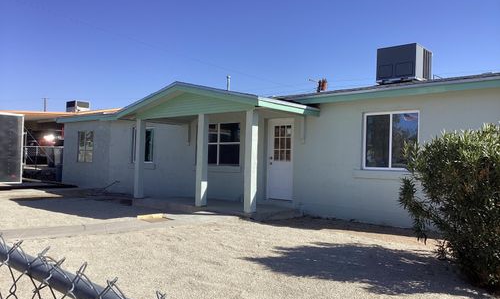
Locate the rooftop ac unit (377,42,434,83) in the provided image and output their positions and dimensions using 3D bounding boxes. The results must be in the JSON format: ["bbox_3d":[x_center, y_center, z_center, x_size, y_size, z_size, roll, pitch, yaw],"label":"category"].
[{"bbox_3d":[4.684,-2.495,13.574,1.169,0.989,1.360,0,-2,40],"label":"rooftop ac unit"}]

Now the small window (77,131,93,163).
[{"bbox_3d":[-6.425,-0.126,17.508,1.170,1.230,0.100,0,-2,40],"label":"small window"}]

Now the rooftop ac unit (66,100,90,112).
[{"bbox_3d":[-11.097,-2.654,28.979,1.223,0.810,1.040,0,-2,40],"label":"rooftop ac unit"}]

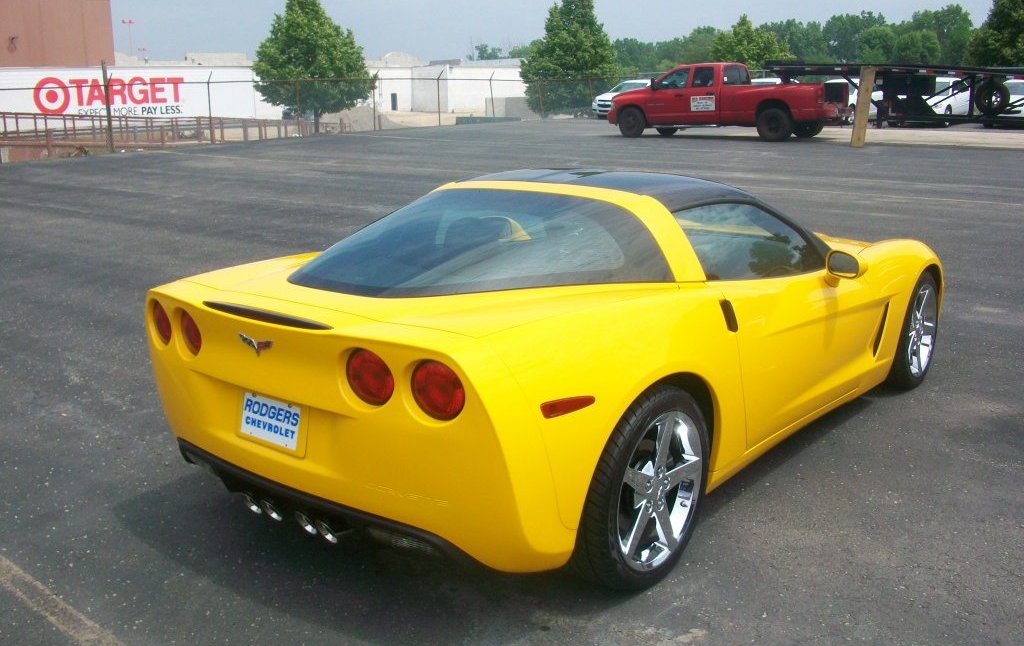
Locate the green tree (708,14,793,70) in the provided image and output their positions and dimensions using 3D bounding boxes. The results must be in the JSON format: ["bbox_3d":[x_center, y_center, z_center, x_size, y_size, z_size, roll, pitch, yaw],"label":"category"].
[{"bbox_3d":[11.808,-12.648,46.425,4.100,4.830,4.100,3,14,14],"label":"green tree"}]

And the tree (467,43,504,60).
[{"bbox_3d":[-5.599,-54.194,200.000,8.000,9.500,8.000,-1,14,-1],"label":"tree"}]

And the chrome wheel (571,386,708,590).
[{"bbox_3d":[0.369,0.511,3.053,0.280,0.675,0.675,10,17,38],"label":"chrome wheel"}]

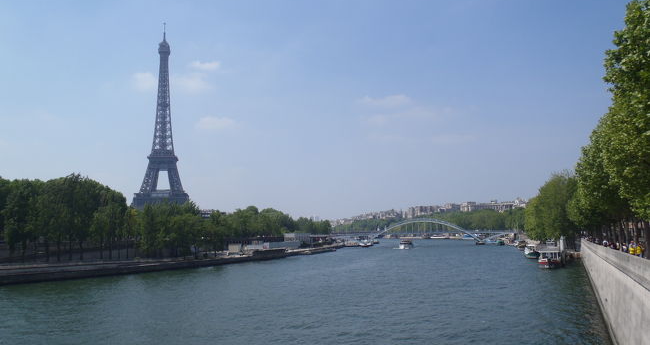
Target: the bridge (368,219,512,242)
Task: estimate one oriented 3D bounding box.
[{"bbox_3d":[68.645,38.776,352.000,118.000,16.500,8.000,-1,-6,-1],"label":"bridge"}]

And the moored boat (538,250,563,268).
[{"bbox_3d":[63.644,24.418,150.427,5.500,4.700,19.000,-3,-7,20],"label":"moored boat"}]

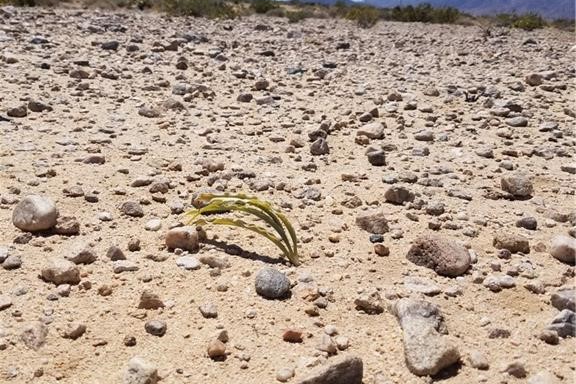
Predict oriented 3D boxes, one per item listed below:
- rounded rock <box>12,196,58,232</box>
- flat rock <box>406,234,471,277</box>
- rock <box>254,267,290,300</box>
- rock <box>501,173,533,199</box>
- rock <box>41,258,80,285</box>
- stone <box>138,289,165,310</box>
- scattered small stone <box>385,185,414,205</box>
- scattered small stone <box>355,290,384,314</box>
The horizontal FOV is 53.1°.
[{"bbox_3d":[-0.575,0.049,1.316,0.093,0.078,0.079,2,18,0],"label":"rounded rock"},{"bbox_3d":[0.281,0.119,1.073,0.106,0.061,0.076,16,22,36],"label":"flat rock"},{"bbox_3d":[-0.020,0.124,0.789,0.048,0.042,0.044,2,18,0],"label":"rock"},{"bbox_3d":[0.625,-0.019,1.575,0.085,0.055,0.074,10,19,21],"label":"rock"},{"bbox_3d":[-0.421,0.149,1.071,0.067,0.042,0.050,3,18,5],"label":"rock"},{"bbox_3d":[-0.213,0.168,0.902,0.039,0.025,0.028,-2,18,-14],"label":"stone"},{"bbox_3d":[0.306,0.010,1.579,0.079,0.040,0.059,2,18,0],"label":"scattered small stone"},{"bbox_3d":[0.106,0.144,0.754,0.037,0.030,0.030,2,18,0],"label":"scattered small stone"}]

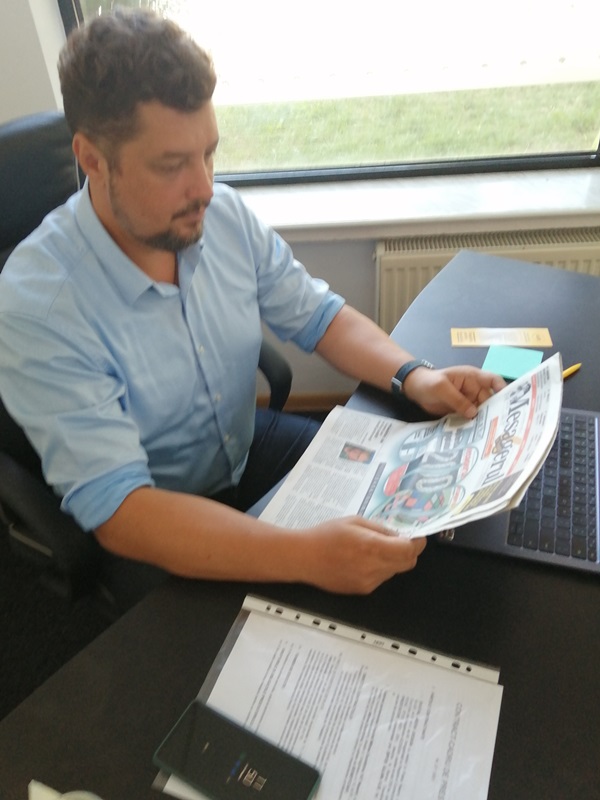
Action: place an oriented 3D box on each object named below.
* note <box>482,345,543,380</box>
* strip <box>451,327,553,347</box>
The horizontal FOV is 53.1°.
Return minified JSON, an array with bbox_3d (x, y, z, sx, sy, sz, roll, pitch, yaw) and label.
[{"bbox_3d":[0.380,-0.066,1.077,0.095,0.005,0.091,11,42,23],"label":"note"},{"bbox_3d":[0.382,-0.121,1.148,0.180,0.004,0.064,1,39,11],"label":"strip"}]

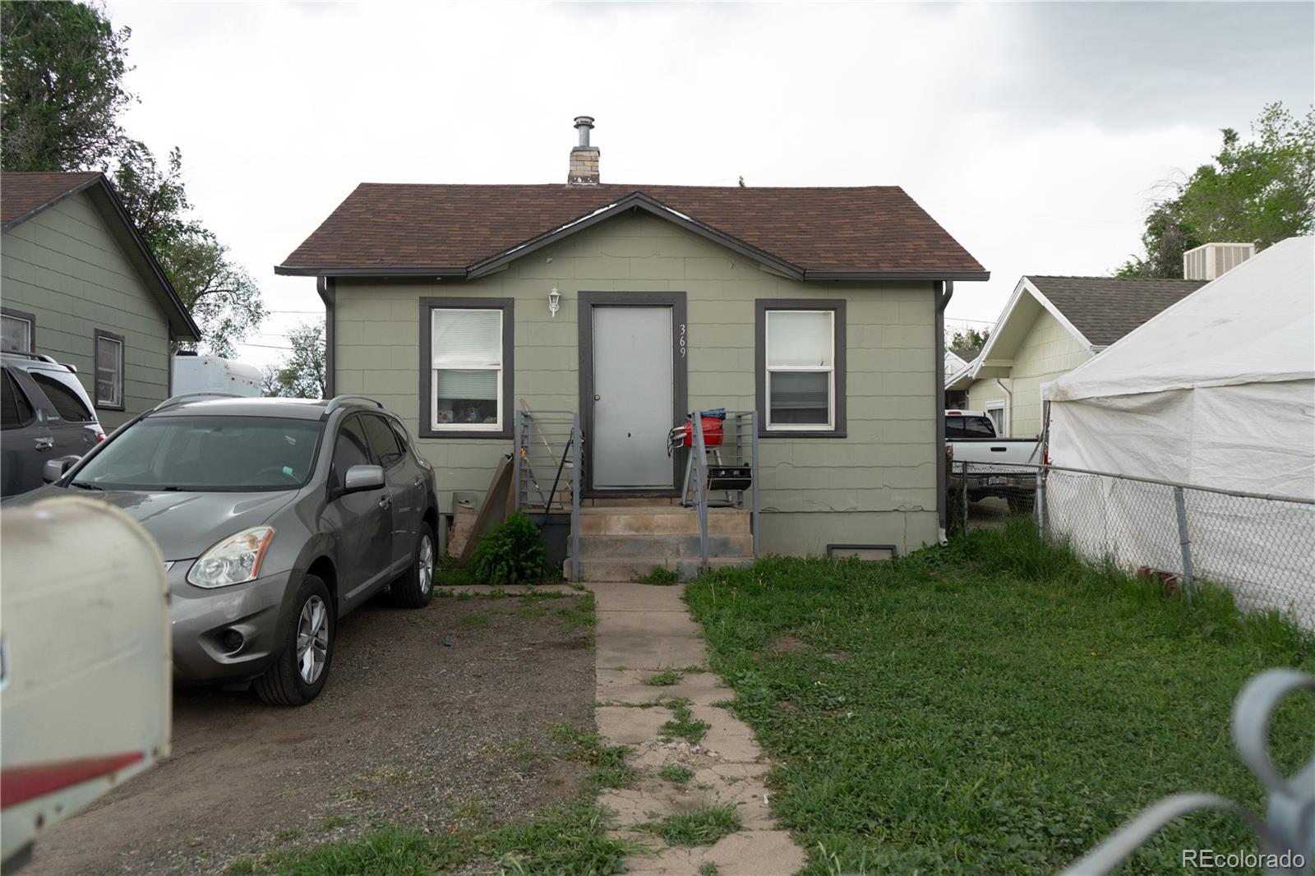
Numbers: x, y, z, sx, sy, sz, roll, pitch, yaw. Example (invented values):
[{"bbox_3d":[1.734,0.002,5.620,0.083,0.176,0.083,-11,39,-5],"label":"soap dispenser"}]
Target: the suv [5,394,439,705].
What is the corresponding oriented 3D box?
[{"bbox_3d":[-2.670,0.525,6.700,1.840,1.680,4.660,0,0,-1],"label":"suv"}]

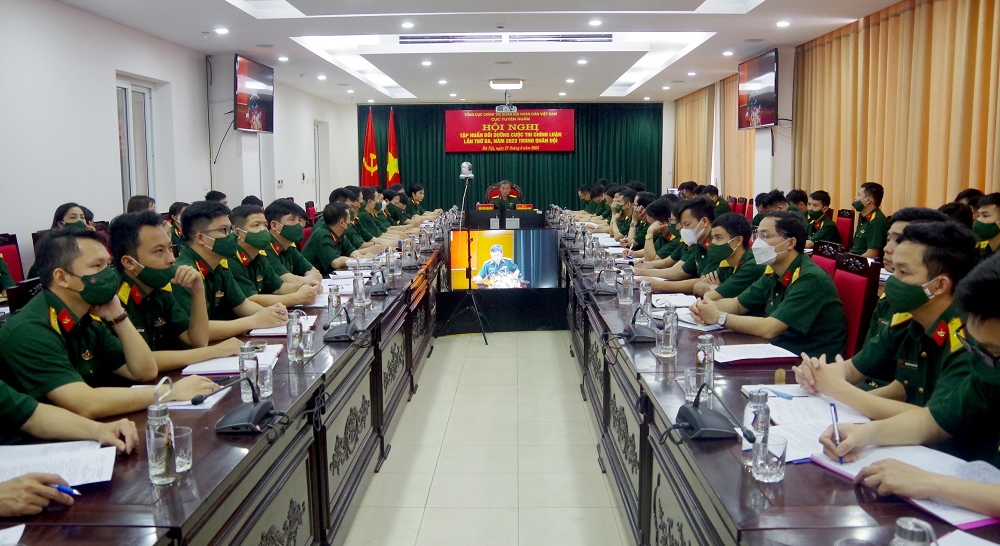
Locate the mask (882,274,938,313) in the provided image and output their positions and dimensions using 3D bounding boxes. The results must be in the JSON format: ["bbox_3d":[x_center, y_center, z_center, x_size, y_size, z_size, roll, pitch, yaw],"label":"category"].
[{"bbox_3d":[1.232,0.061,2.250,0.110,0.120,0.140,-1,8,-1],"label":"mask"}]

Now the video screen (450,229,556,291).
[{"bbox_3d":[0.037,-0.119,6.853,1.000,0.575,0.060,-1,8,-3],"label":"video screen"}]

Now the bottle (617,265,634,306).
[{"bbox_3d":[0.691,0.066,4.026,0.062,0.186,0.062,0,8,1],"label":"bottle"}]

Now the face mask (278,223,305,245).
[{"bbox_3d":[-1.168,-0.221,4.200,0.090,0.115,0.145,9,11,24],"label":"face mask"}]

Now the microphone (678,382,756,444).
[{"bbox_3d":[0.588,0.368,2.020,0.190,0.157,0.200,2,9,19],"label":"microphone"}]

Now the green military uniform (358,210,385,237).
[{"bbox_3d":[-1.281,-0.357,7.455,0.360,0.540,0.460,-1,8,-5],"label":"green military uniform"}]

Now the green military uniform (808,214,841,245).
[{"bbox_3d":[2.557,-0.206,5.976,0.360,0.540,0.460,-3,9,-20],"label":"green military uniform"}]

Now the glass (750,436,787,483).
[{"bbox_3d":[0.647,0.451,1.802,0.084,0.090,0.084,0,8,1],"label":"glass"}]

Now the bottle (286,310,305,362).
[{"bbox_3d":[-0.786,0.239,2.861,0.063,0.195,0.063,0,8,1],"label":"bottle"}]

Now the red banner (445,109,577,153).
[{"bbox_3d":[0.162,-2.357,12.400,2.130,0.710,0.050,0,8,1],"label":"red banner"}]

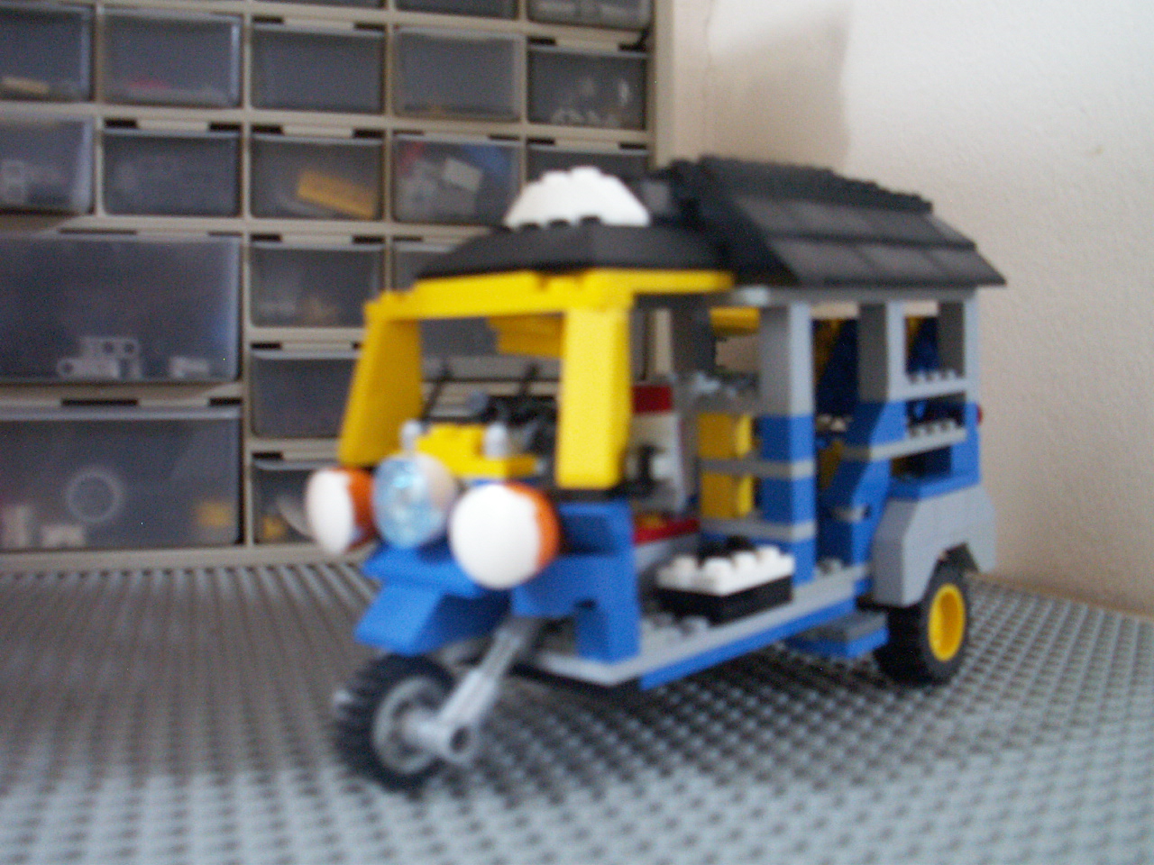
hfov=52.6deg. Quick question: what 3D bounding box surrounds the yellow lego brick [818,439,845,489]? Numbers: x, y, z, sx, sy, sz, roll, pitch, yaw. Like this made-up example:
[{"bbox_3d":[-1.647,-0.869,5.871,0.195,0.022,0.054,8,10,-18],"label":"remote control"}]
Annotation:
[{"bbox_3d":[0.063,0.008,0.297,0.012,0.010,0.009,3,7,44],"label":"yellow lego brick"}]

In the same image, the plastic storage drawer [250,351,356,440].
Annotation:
[{"bbox_3d":[-0.123,-0.018,0.524,0.054,0.036,0.130,-1,3,-18],"label":"plastic storage drawer"}]

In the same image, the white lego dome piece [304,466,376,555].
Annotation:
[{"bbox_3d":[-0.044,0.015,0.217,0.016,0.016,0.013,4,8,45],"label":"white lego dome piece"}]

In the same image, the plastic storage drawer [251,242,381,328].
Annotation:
[{"bbox_3d":[-0.123,-0.061,0.548,0.053,0.036,0.135,0,0,-13],"label":"plastic storage drawer"}]

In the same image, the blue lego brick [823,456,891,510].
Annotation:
[{"bbox_3d":[0.063,0.011,0.263,0.008,0.010,0.016,4,8,43],"label":"blue lego brick"}]

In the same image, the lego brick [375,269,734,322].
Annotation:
[{"bbox_3d":[-0.008,-0.025,0.218,0.064,0.007,0.032,4,8,45],"label":"lego brick"}]

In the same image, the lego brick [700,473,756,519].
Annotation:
[{"bbox_3d":[0.033,0.013,0.257,0.008,0.010,0.008,4,8,45],"label":"lego brick"}]

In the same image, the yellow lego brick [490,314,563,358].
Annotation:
[{"bbox_3d":[-0.008,-0.020,0.242,0.021,0.010,0.010,4,8,45],"label":"yellow lego brick"}]

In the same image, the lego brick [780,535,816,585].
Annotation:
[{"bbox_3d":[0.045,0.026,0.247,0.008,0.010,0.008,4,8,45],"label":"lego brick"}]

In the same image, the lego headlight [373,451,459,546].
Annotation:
[{"bbox_3d":[-0.028,0.012,0.201,0.016,0.016,0.014,4,8,45],"label":"lego headlight"}]

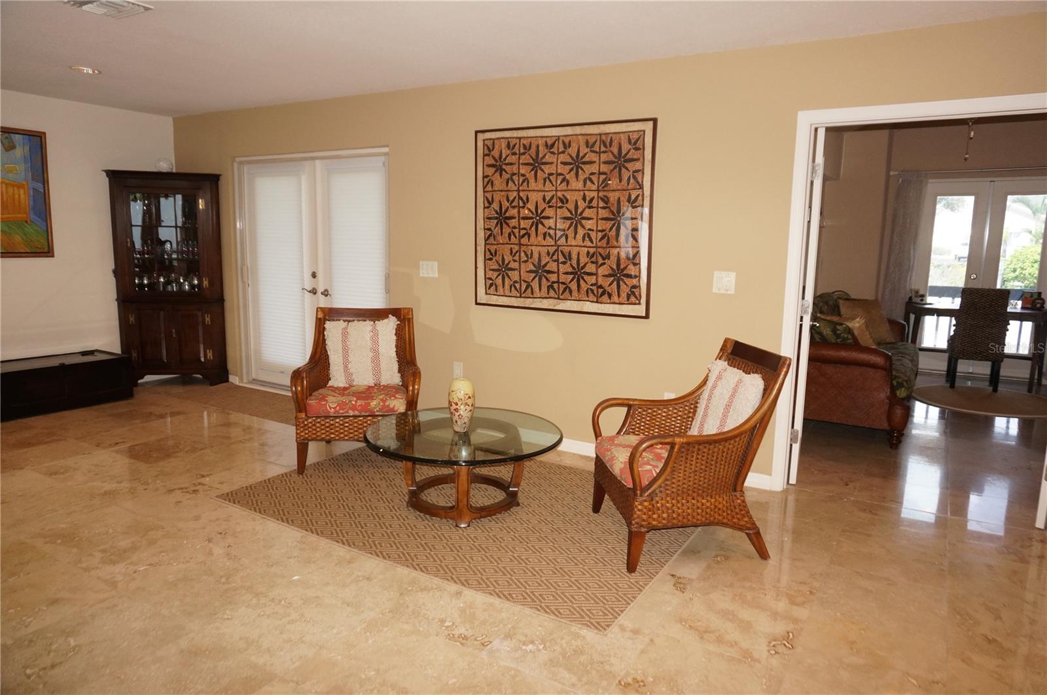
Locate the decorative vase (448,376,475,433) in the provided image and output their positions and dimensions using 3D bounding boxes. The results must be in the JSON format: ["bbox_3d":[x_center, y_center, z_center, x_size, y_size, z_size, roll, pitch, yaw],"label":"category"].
[{"bbox_3d":[-0.321,0.306,3.632,0.141,0.262,0.141,1,9,0],"label":"decorative vase"}]

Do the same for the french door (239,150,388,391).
[{"bbox_3d":[-1.791,-0.575,5.919,1.860,2.060,0.120,7,10,31],"label":"french door"}]

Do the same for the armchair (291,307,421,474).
[{"bbox_3d":[-1.029,0.240,4.447,0.750,0.935,0.715,0,9,-8],"label":"armchair"}]

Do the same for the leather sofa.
[{"bbox_3d":[2.817,0.068,5.965,0.950,0.950,2.250,7,10,31],"label":"leather sofa"}]

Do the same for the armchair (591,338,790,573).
[{"bbox_3d":[0.751,0.454,3.307,0.715,0.935,0.750,0,9,-7],"label":"armchair"}]

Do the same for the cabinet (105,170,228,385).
[{"bbox_3d":[-3.246,-0.624,6.500,0.950,1.920,0.540,-1,9,-13],"label":"cabinet"}]

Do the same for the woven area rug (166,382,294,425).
[{"bbox_3d":[-2.107,0.476,5.795,1.975,0.010,0.645,7,10,31],"label":"woven area rug"}]

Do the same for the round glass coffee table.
[{"bbox_3d":[-0.310,0.641,3.674,1.030,0.410,1.030,1,9,0],"label":"round glass coffee table"}]

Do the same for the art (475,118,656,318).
[{"bbox_3d":[0.228,-0.827,4.519,1.297,1.187,0.036,7,10,31],"label":"art"}]

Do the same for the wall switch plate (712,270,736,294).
[{"bbox_3d":[1.158,-0.373,4.020,0.125,0.124,0.012,7,10,31],"label":"wall switch plate"}]

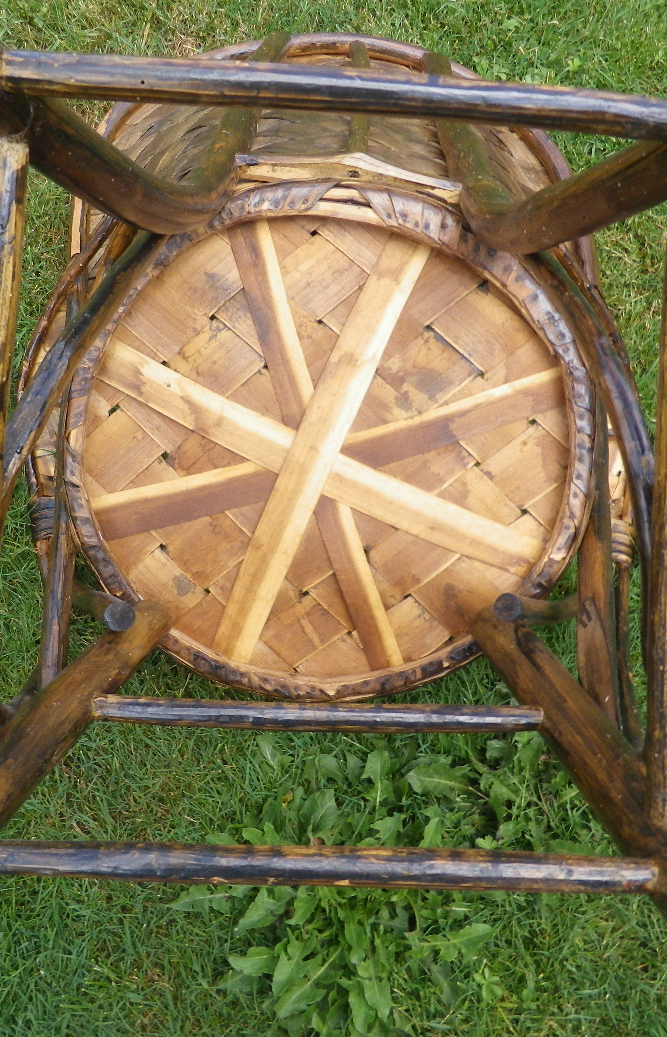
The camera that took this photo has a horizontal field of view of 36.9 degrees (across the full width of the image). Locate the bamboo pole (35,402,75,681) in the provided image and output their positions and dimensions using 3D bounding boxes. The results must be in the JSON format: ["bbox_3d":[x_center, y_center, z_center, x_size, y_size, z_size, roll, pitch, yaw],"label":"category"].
[{"bbox_3d":[-0.251,0.018,0.905,0.022,0.022,0.283,-4,67,-2],"label":"bamboo pole"}]

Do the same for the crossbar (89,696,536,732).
[{"bbox_3d":[-0.012,0.139,0.720,0.323,0.021,0.021,2,66,0],"label":"crossbar"}]

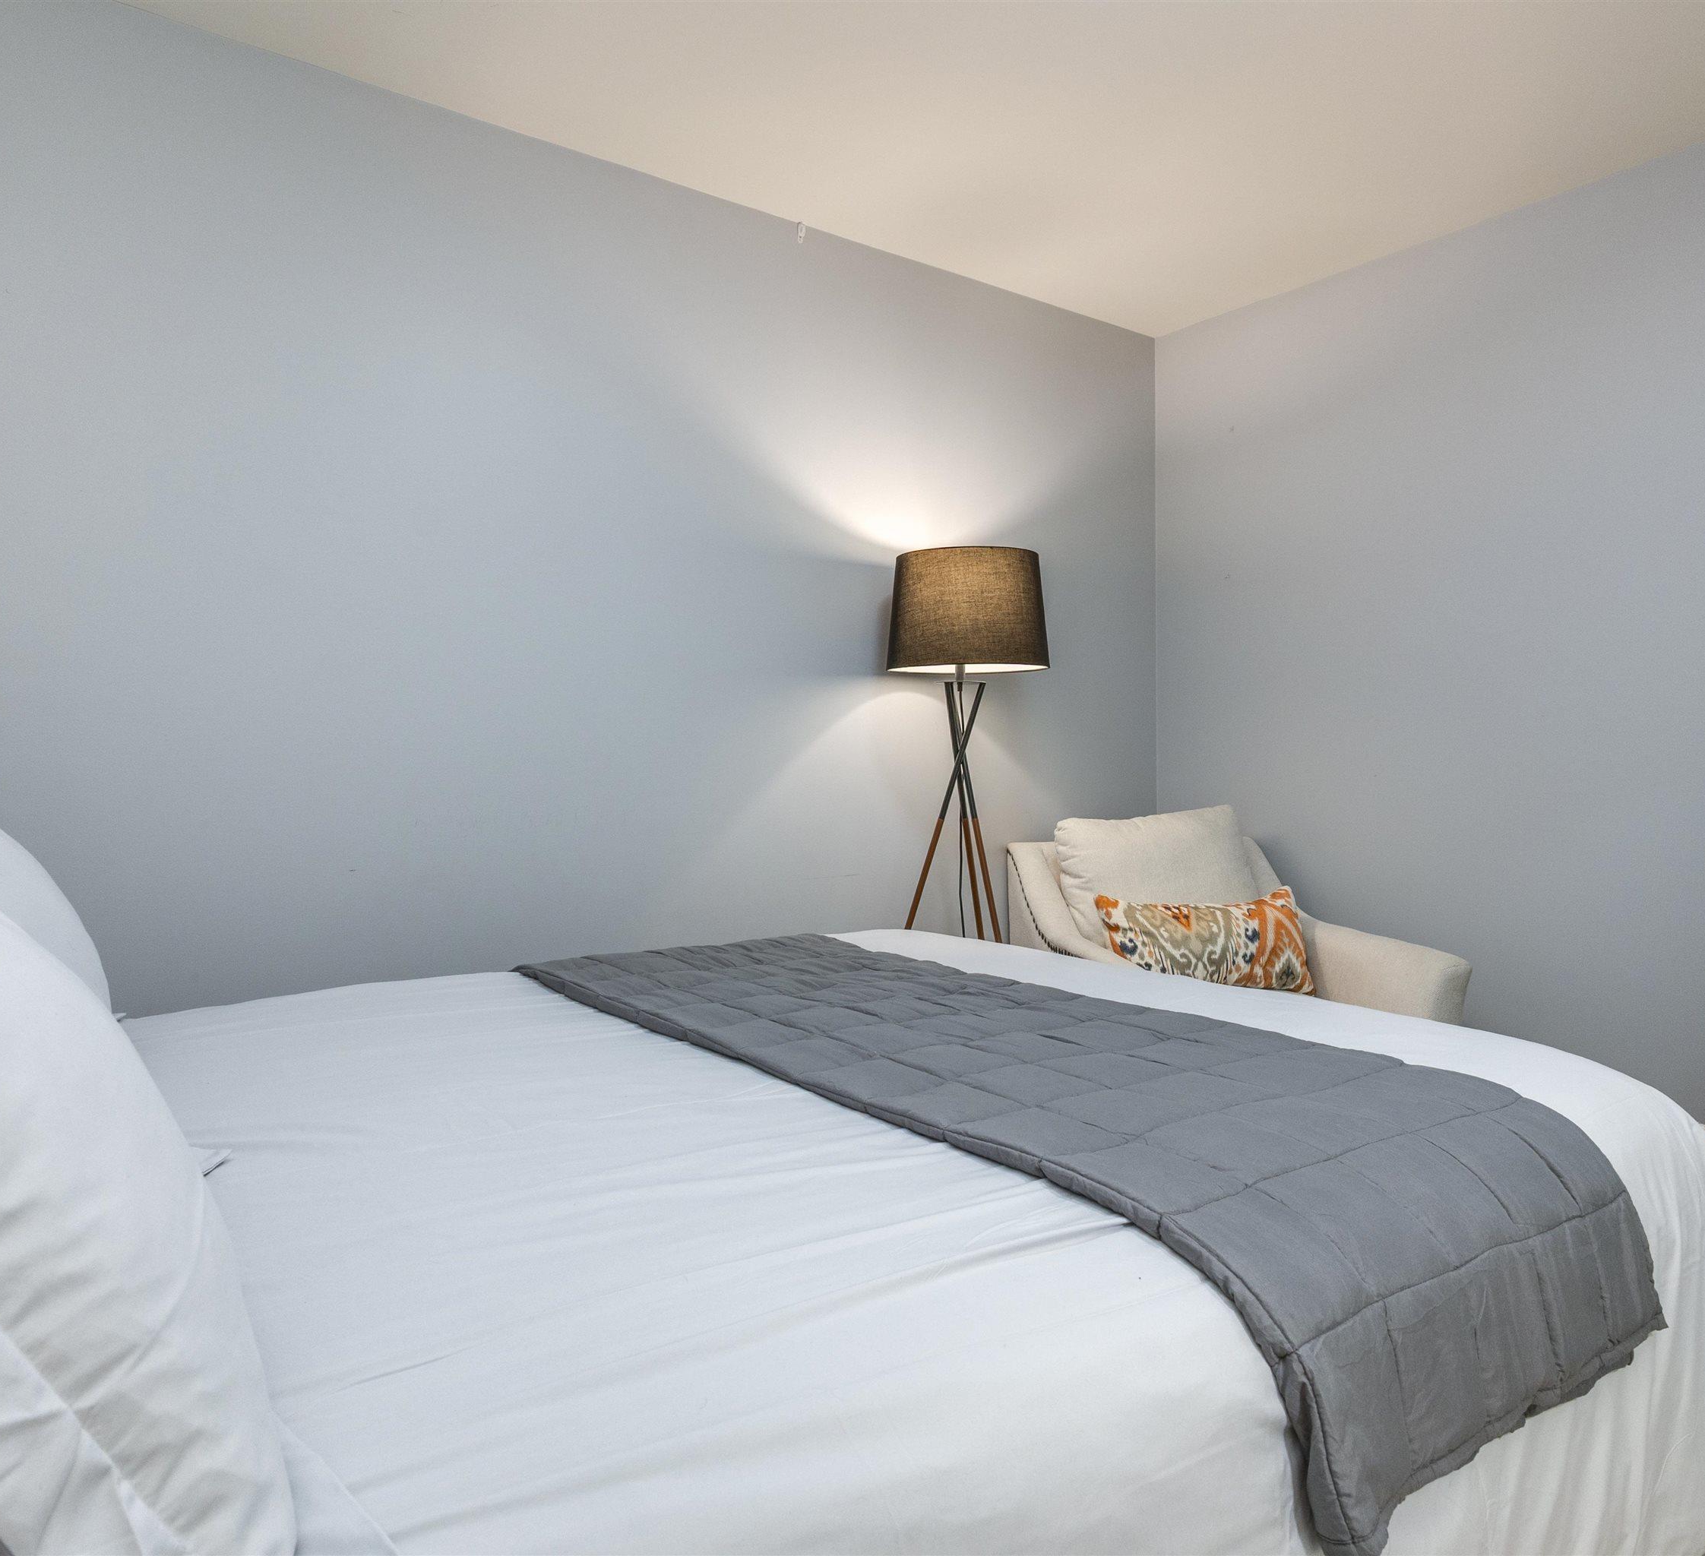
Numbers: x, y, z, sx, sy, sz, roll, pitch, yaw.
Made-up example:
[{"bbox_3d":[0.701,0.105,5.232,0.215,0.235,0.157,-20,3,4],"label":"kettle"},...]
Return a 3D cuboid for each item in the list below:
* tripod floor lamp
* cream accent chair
[{"bbox_3d":[0.215,0.220,2.730,0.500,1.480,0.510,0,1,2],"label":"tripod floor lamp"},{"bbox_3d":[0.860,0.525,2.730,0.740,0.860,0.800,-1,1,-20],"label":"cream accent chair"}]

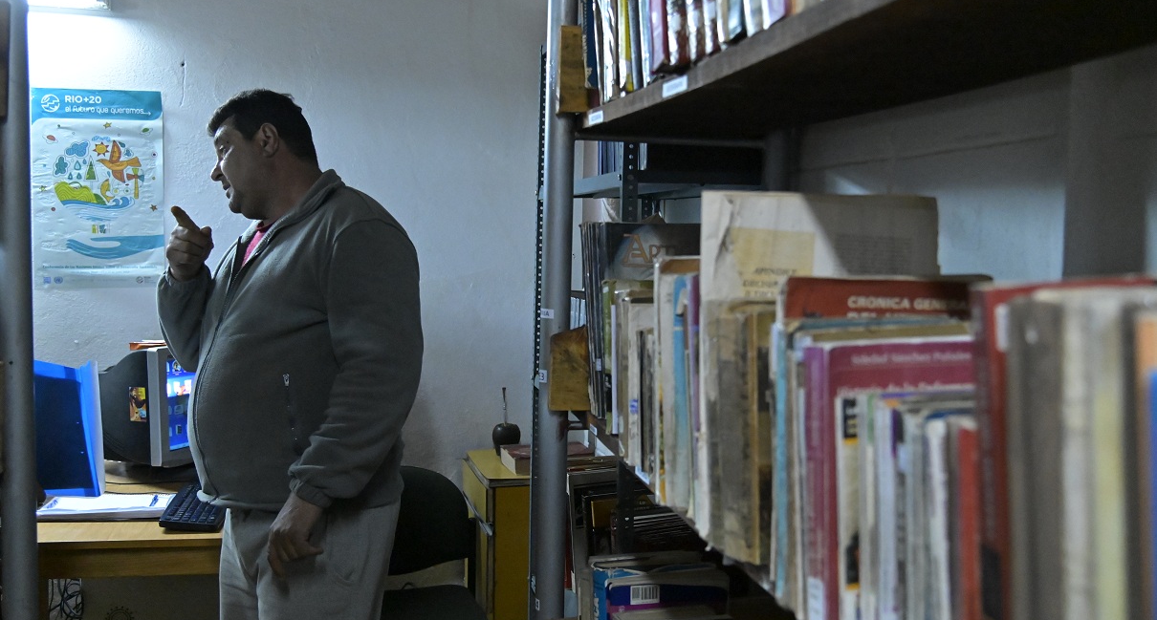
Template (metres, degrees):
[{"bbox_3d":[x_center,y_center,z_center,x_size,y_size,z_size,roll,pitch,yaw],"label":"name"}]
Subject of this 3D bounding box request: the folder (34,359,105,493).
[{"bbox_3d":[-1.355,0.310,2.670,0.250,0.345,0.060,1,4,-3],"label":"folder"}]

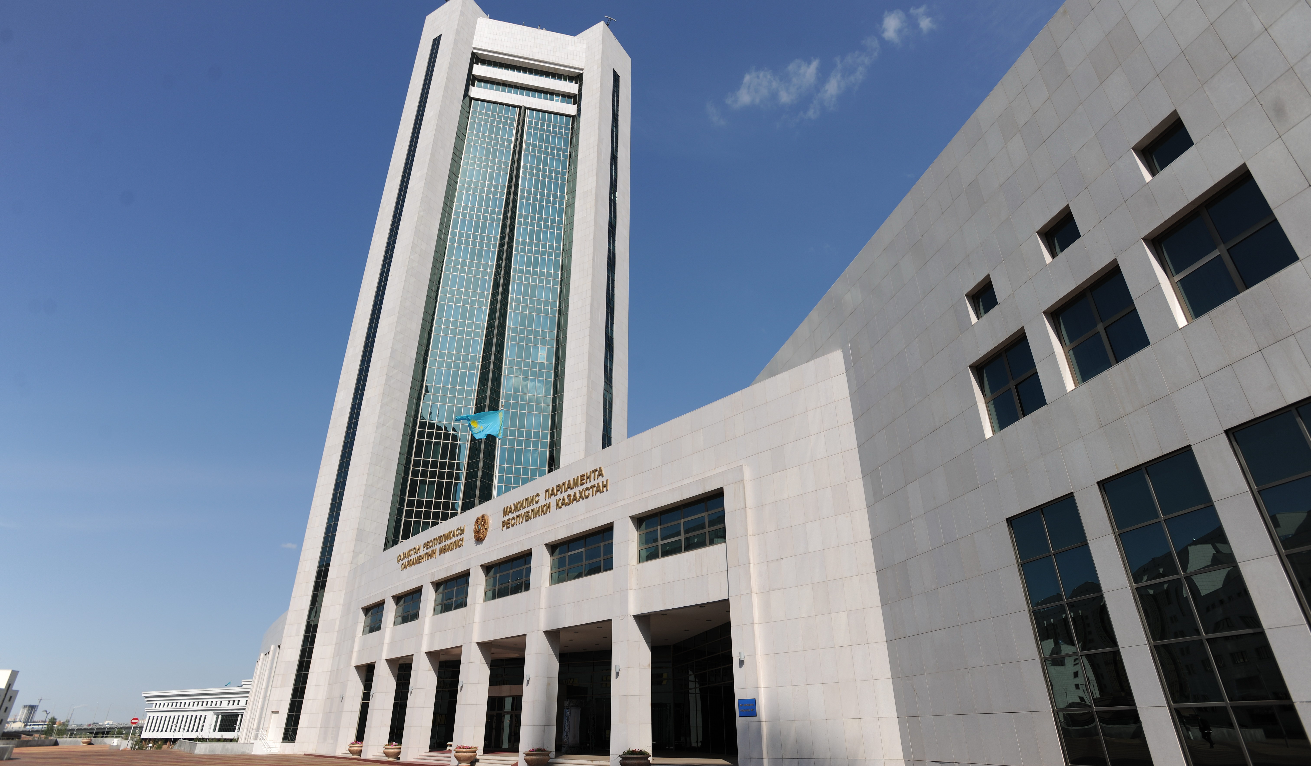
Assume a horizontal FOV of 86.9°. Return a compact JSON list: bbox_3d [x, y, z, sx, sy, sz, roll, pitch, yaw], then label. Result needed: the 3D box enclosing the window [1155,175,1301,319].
[{"bbox_3d":[10.004,-2.348,12.237,0.200,2.076,2.083,7,-28,-13],"label":"window"}]

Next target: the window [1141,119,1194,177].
[{"bbox_3d":[9.987,-4.538,13.424,0.200,0.925,1.010,7,-28,-13],"label":"window"}]

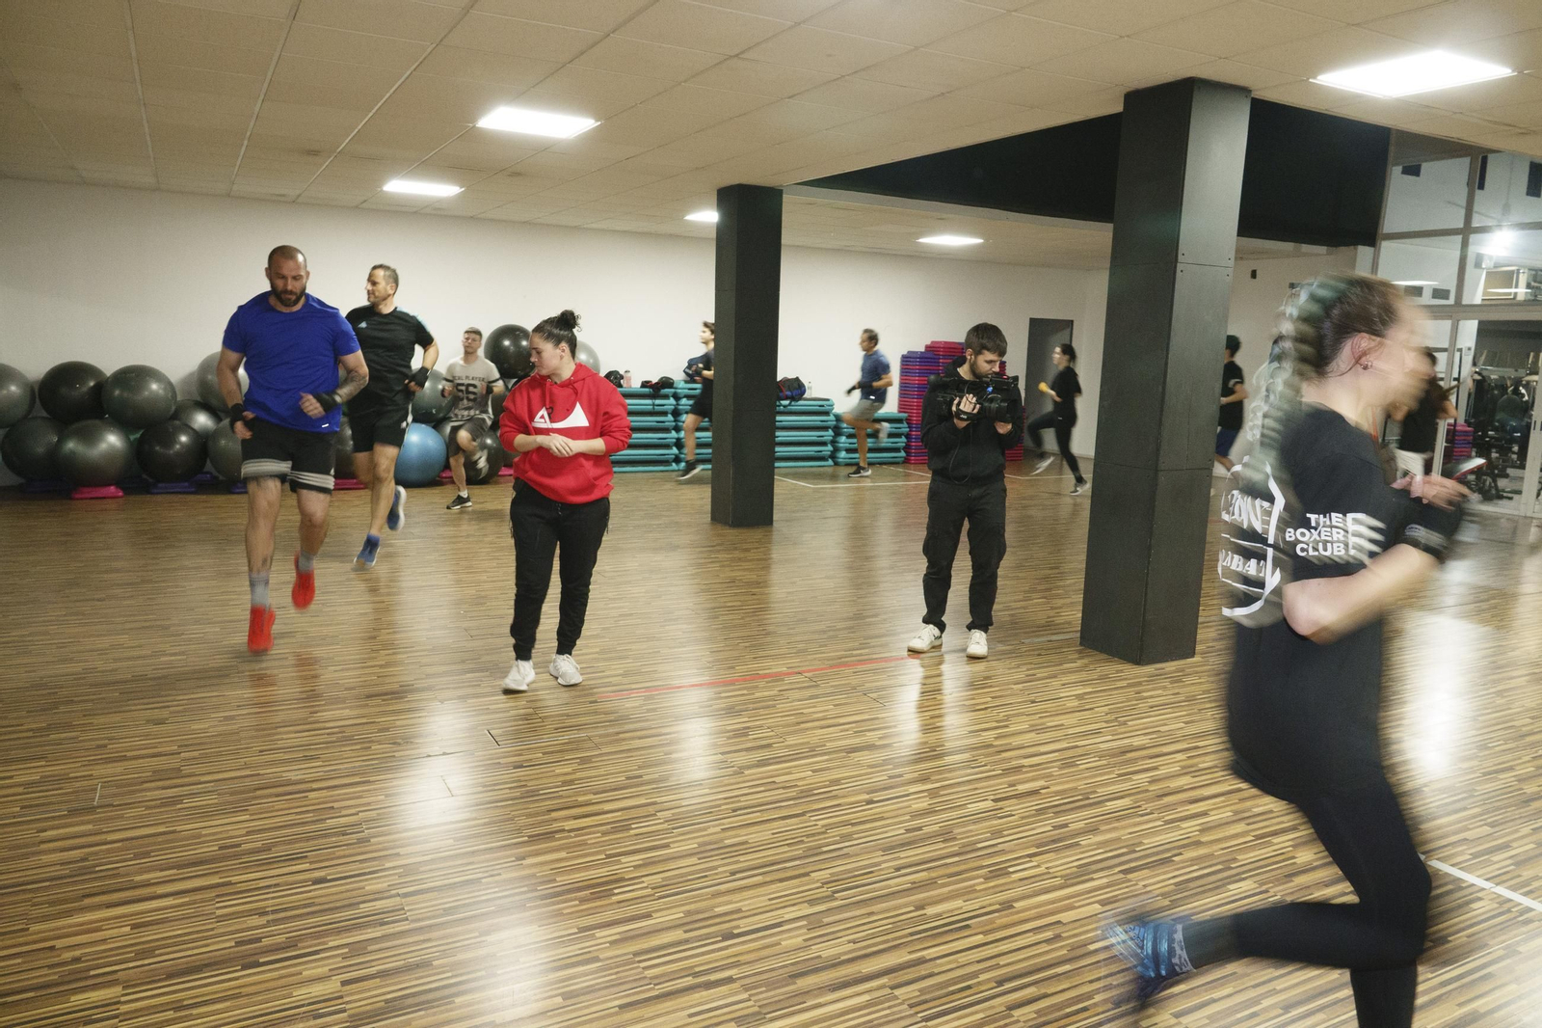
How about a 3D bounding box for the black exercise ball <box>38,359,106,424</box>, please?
[{"bbox_3d":[-6.519,-1.127,9.601,0.570,0.570,0.570,-4,11,-29],"label":"black exercise ball"}]

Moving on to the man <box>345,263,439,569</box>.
[{"bbox_3d":[-2.587,-0.632,6.908,0.600,1.960,0.800,1,9,-3],"label":"man"}]

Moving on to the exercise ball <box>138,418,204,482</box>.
[{"bbox_3d":[-5.751,-0.600,9.877,0.589,0.589,0.589,-4,11,-29],"label":"exercise ball"}]

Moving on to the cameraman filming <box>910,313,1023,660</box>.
[{"bbox_3d":[1.027,-0.136,5.451,0.560,1.730,0.500,2,9,3],"label":"cameraman filming"}]

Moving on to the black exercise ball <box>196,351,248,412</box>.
[{"bbox_3d":[-5.308,-1.292,10.141,0.624,0.624,0.624,-4,11,-29],"label":"black exercise ball"}]

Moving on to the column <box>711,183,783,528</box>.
[{"bbox_3d":[-0.223,-1.363,9.073,0.420,2.883,0.420,-4,11,-29],"label":"column"}]

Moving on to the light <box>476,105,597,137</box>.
[{"bbox_3d":[-1.427,-2.392,6.292,0.600,0.040,0.600,-4,11,-29],"label":"light"}]

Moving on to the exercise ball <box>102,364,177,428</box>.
[{"bbox_3d":[-5.976,-1.117,9.736,0.599,0.599,0.599,-4,11,-29],"label":"exercise ball"}]

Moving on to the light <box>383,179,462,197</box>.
[{"bbox_3d":[-3.182,-2.991,9.427,0.600,0.050,0.600,-4,11,-29],"label":"light"}]

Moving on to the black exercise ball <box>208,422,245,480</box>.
[{"bbox_3d":[-5.117,-0.620,10.022,0.655,0.655,0.655,-4,11,-29],"label":"black exercise ball"}]

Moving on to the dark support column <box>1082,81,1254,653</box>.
[{"bbox_3d":[2.024,-0.671,5.331,0.413,2.863,0.413,-4,11,-29],"label":"dark support column"}]

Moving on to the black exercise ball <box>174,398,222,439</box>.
[{"bbox_3d":[-5.776,-0.822,10.218,0.600,0.600,0.600,-4,11,-29],"label":"black exercise ball"}]

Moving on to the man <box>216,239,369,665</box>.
[{"bbox_3d":[-2.333,-0.301,5.007,0.670,1.910,0.750,-3,10,-25],"label":"man"}]

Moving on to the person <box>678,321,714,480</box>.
[{"bbox_3d":[-0.653,-1.298,11.727,0.780,1.770,0.520,-2,10,-22],"label":"person"}]

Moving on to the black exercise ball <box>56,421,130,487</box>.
[{"bbox_3d":[-6.307,-0.568,9.568,0.610,0.610,0.610,-4,11,-29],"label":"black exercise ball"}]

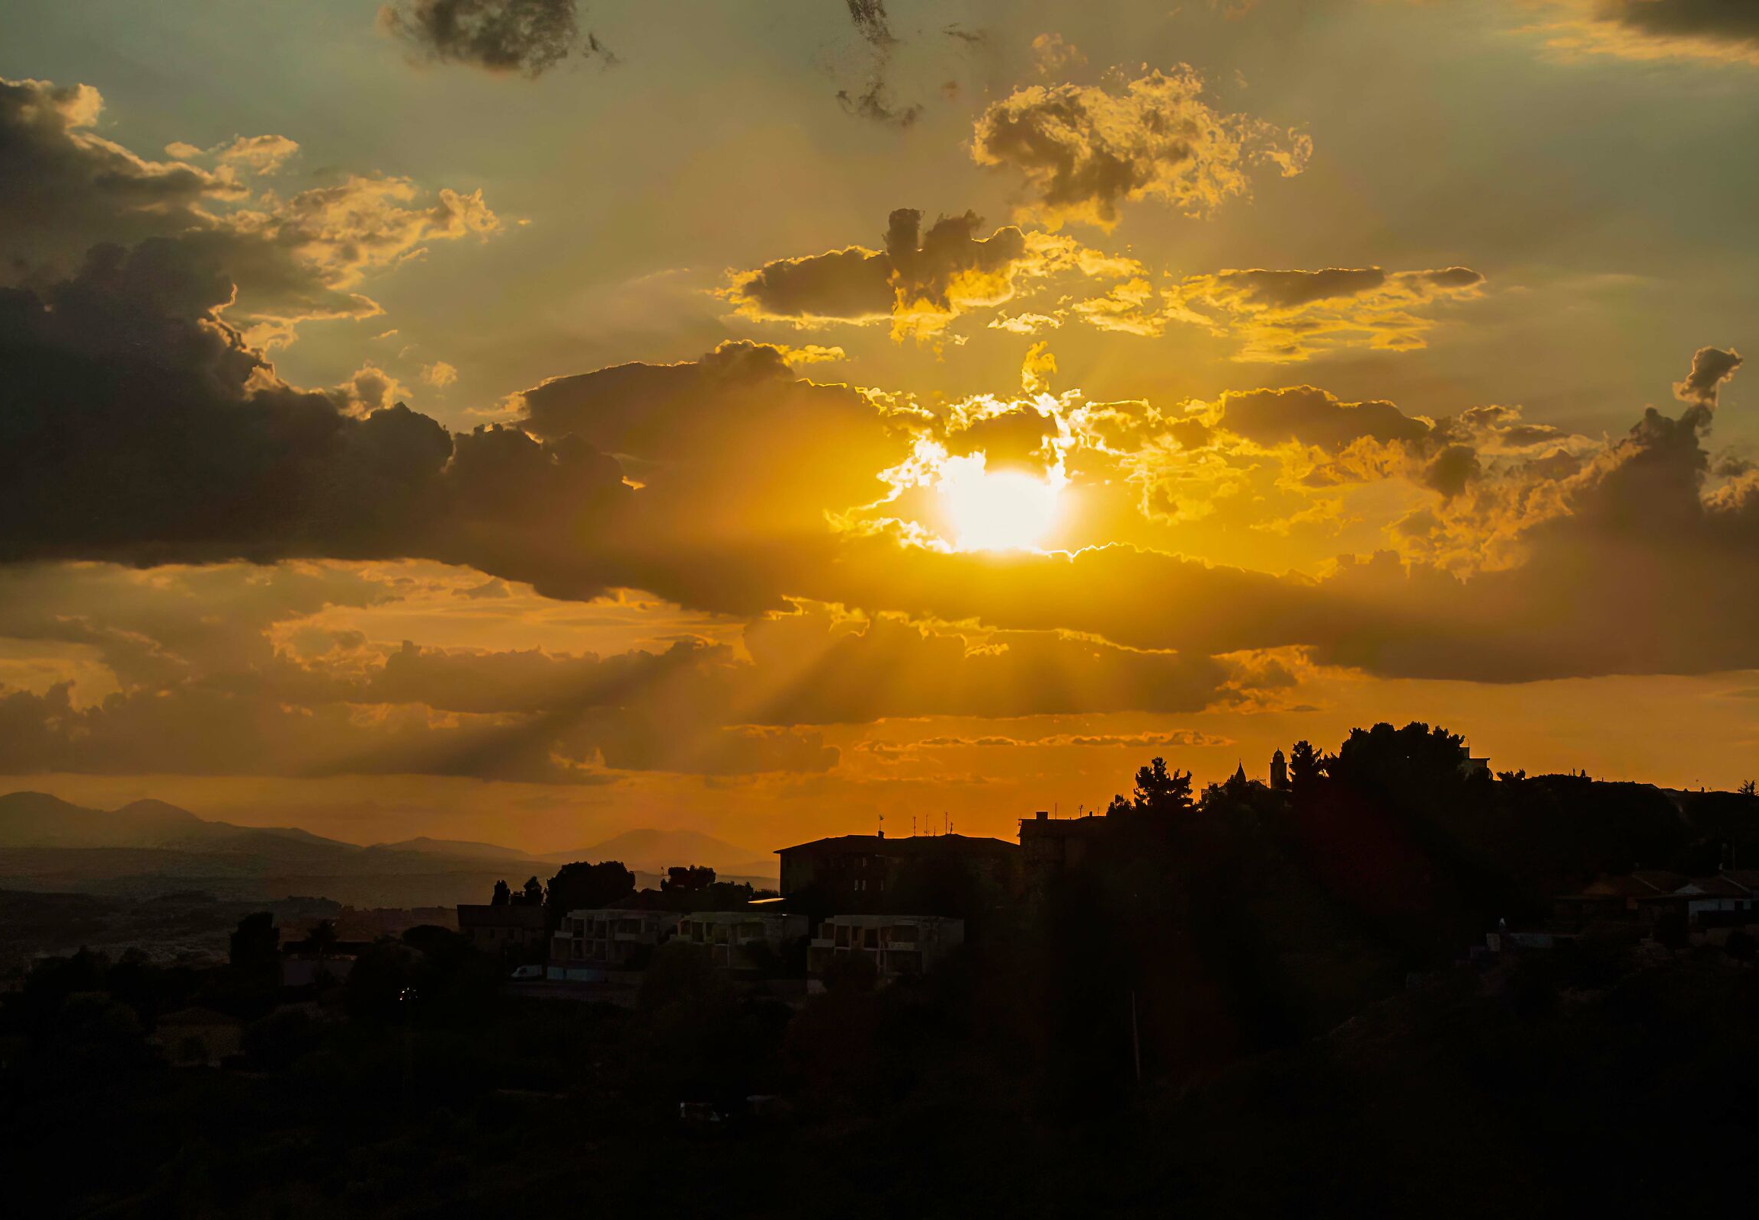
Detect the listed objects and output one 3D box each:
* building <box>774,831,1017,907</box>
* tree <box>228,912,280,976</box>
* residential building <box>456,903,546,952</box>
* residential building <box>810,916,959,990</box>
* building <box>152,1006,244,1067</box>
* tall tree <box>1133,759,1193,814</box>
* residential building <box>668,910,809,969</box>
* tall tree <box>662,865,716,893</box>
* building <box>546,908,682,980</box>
[{"bbox_3d":[2.511,37.585,500.000,33.000,12.090,14.000,0,-4,-5],"label":"building"},{"bbox_3d":[-75.592,40.879,430.000,6.200,8.840,6.200,0,-4,0],"label":"tree"},{"bbox_3d":[-55.797,47.167,525.000,13.300,7.400,9.500,0,-4,-5],"label":"residential building"},{"bbox_3d":[0.946,40.775,428.000,15.000,8.280,12.500,-2,-4,21],"label":"residential building"},{"bbox_3d":[-70.842,44.322,370.000,9.500,6.260,9.000,0,-4,-5],"label":"building"},{"bbox_3d":[40.279,25.679,505.000,8.500,9.560,8.300,0,-4,0],"label":"tall tree"},{"bbox_3d":[-18.523,43.645,468.000,14.500,7.920,12.500,-2,-4,23],"label":"residential building"},{"bbox_3d":[-29.772,43.392,555.000,8.400,6.930,8.000,0,-4,0],"label":"tall tree"},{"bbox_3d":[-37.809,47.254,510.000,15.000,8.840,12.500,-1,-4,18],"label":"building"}]

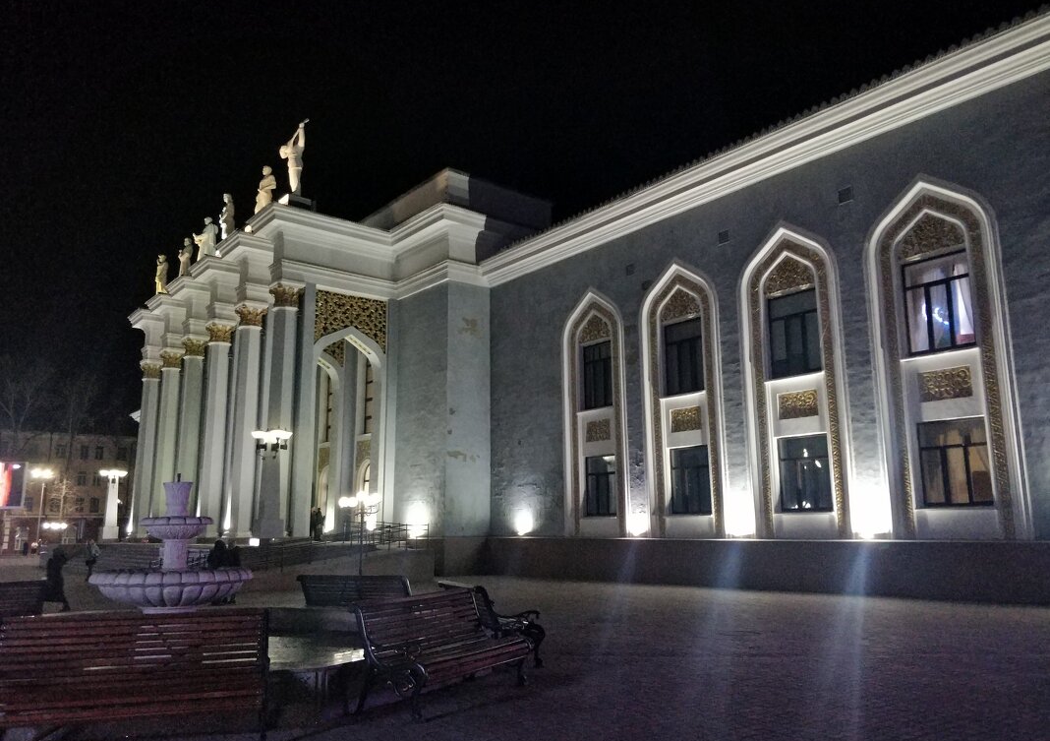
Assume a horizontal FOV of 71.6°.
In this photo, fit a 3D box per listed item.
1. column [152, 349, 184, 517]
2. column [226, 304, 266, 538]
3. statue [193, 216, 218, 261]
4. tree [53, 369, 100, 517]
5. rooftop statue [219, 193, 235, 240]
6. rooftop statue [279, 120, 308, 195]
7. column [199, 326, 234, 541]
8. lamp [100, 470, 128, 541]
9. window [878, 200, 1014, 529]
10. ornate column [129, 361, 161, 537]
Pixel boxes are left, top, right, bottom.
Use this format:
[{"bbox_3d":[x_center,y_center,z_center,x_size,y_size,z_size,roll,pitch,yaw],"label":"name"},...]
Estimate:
[{"bbox_3d":[-22.319,4.385,45.401,1.500,11.391,1.500,9,-15,-40],"label":"column"},{"bbox_3d":[-14.976,2.490,39.042,1.380,12.550,1.380,9,-15,-41],"label":"column"},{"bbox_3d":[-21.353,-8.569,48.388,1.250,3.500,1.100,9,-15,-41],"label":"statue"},{"bbox_3d":[-46.842,9.032,75.832,4.500,18.867,4.500,9,-15,-41],"label":"tree"},{"bbox_3d":[-16.869,-8.634,41.414,0.900,3.006,1.000,9,-15,-40],"label":"rooftop statue"},{"bbox_3d":[-12.031,-11.111,38.279,1.100,4.300,1.050,9,-15,-41],"label":"rooftop statue"},{"bbox_3d":[-18.085,3.223,42.435,1.380,12.550,1.380,9,-15,-41],"label":"column"},{"bbox_3d":[-28.261,9.202,50.051,1.700,4.854,1.700,9,-15,-41],"label":"lamp"},{"bbox_3d":[12.416,-0.300,21.783,0.500,10.400,2.950,9,-15,-41],"label":"window"},{"bbox_3d":[-27.412,5.423,52.614,1.380,12.550,1.380,9,-15,-41],"label":"ornate column"}]

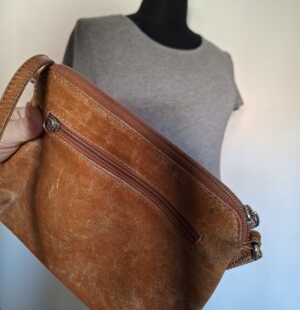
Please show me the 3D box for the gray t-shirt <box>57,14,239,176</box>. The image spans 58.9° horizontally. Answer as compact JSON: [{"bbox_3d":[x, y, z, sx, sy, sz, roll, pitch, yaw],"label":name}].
[{"bbox_3d":[0.033,-0.015,0.665,0.460,0.580,0.250,1,3,-27],"label":"gray t-shirt"}]

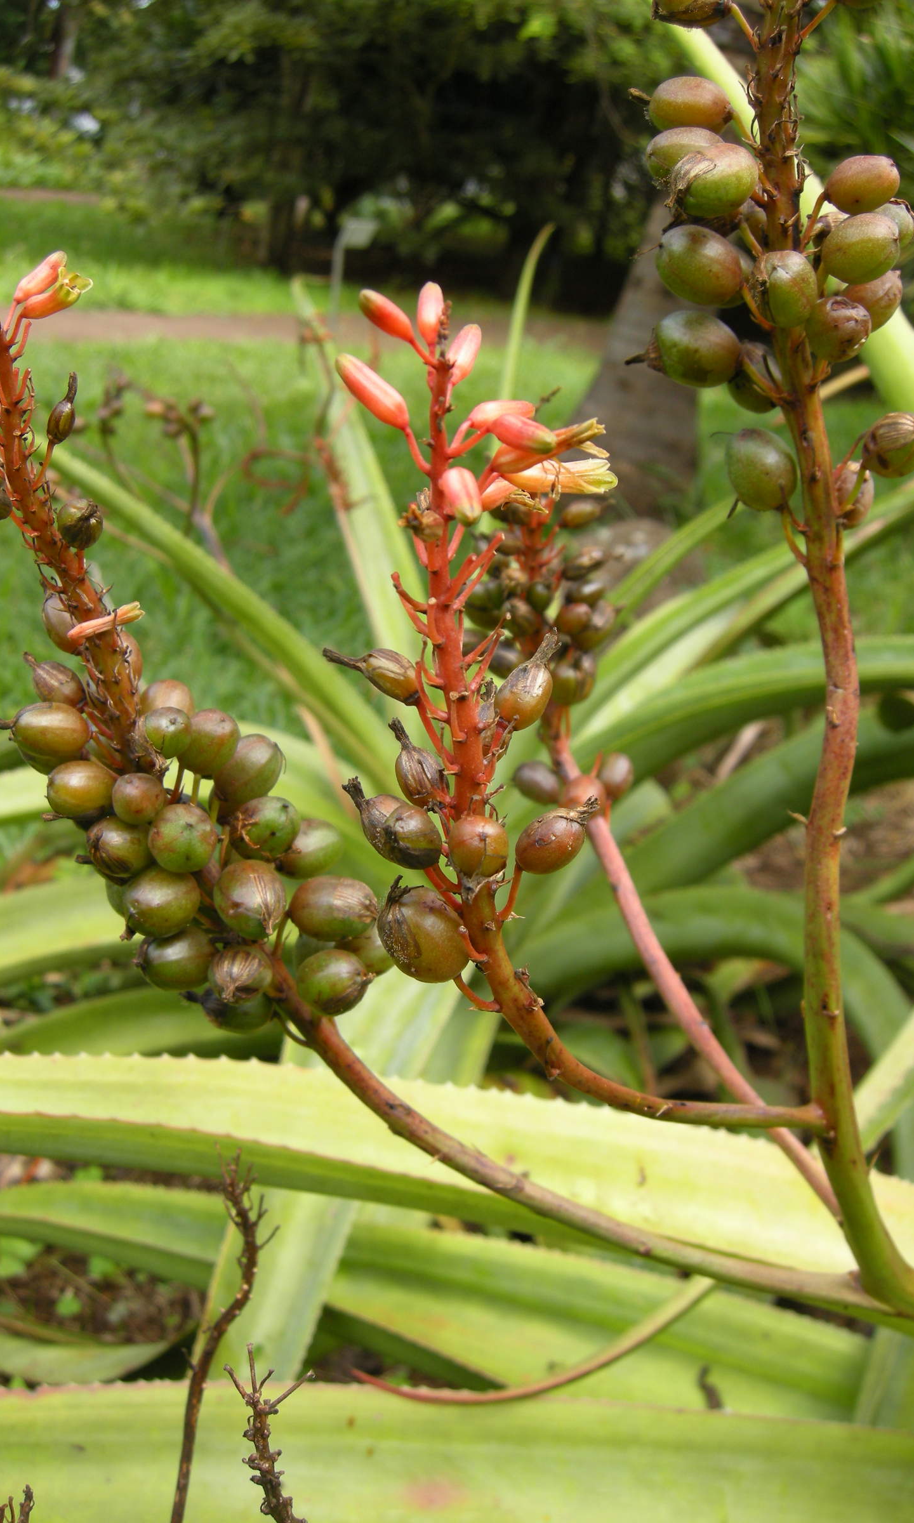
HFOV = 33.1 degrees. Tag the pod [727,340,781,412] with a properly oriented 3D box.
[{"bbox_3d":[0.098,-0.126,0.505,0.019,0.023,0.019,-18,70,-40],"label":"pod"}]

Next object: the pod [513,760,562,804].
[{"bbox_3d":[0.031,0.008,0.600,0.018,0.015,0.015,27,0,-12],"label":"pod"}]

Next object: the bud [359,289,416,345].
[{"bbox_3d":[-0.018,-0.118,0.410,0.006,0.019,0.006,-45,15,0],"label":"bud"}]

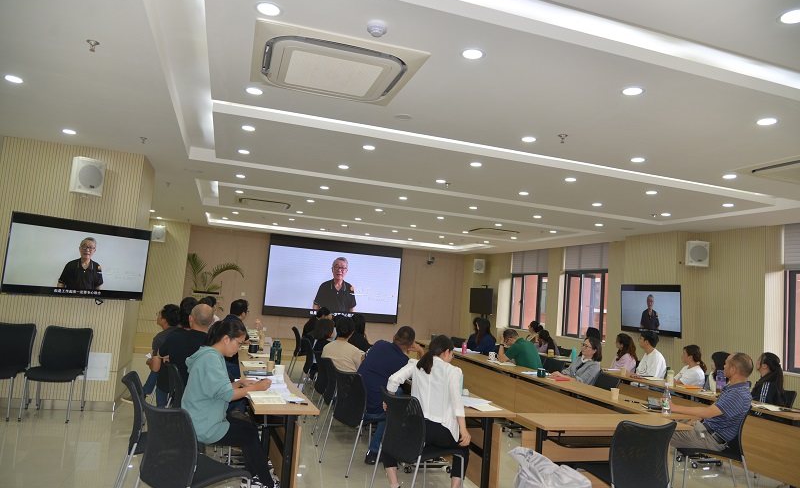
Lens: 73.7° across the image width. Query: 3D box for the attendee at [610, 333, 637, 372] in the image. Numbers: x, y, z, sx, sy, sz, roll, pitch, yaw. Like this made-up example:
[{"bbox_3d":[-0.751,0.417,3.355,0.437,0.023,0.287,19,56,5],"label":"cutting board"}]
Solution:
[{"bbox_3d":[2.946,1.843,7.204,0.711,1.205,0.474,4,-5,11],"label":"attendee"}]

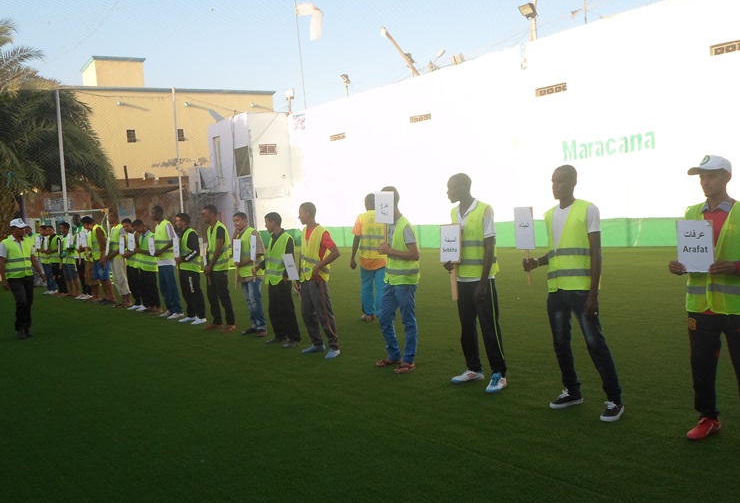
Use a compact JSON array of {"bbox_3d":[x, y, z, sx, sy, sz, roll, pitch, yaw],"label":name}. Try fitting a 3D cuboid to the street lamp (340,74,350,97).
[{"bbox_3d":[-1.223,-8.283,32.000,0.450,1.080,0.450,-6,4,-39],"label":"street lamp"}]

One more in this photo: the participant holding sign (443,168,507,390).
[{"bbox_3d":[0.883,0.257,5.320,0.430,1.760,0.530,-6,4,-38],"label":"participant holding sign"}]

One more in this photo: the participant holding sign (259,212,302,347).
[{"bbox_3d":[-1.103,0.345,7.900,0.480,1.620,0.520,-5,4,-36],"label":"participant holding sign"}]

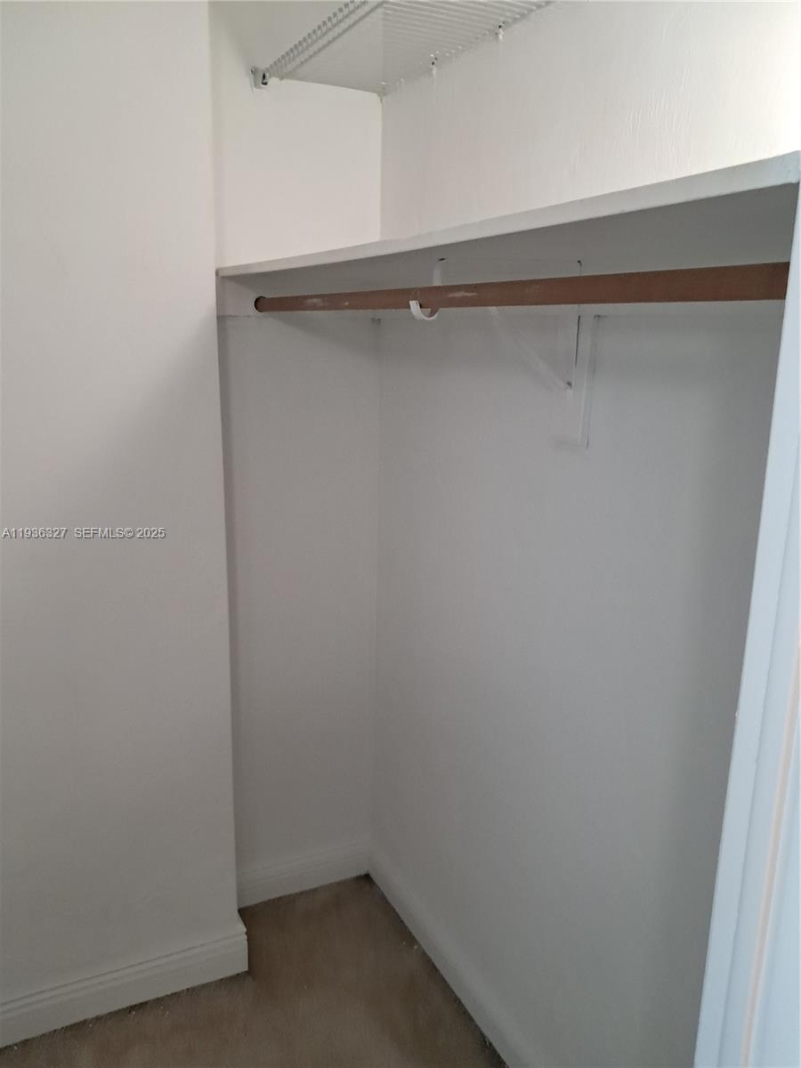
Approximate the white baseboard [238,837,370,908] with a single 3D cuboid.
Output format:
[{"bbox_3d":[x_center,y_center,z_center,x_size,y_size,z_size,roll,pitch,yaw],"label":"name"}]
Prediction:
[{"bbox_3d":[-0.291,0.994,2.448,0.439,0.117,0.016,-6,16,-26],"label":"white baseboard"}]

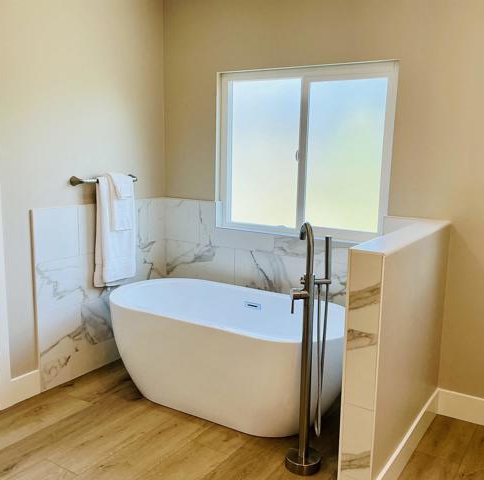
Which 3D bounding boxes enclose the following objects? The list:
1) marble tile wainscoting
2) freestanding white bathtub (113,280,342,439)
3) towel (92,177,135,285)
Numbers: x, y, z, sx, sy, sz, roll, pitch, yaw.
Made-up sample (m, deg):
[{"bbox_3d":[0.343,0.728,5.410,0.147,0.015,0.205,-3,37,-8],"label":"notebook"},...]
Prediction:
[{"bbox_3d":[-0.094,0.398,2.954,1.867,1.085,1.128,7,11,32],"label":"marble tile wainscoting"},{"bbox_3d":[-0.096,0.649,2.965,1.493,0.586,0.768,7,11,32],"label":"freestanding white bathtub"},{"bbox_3d":[-0.821,-0.066,3.342,0.086,0.701,0.331,7,11,32],"label":"towel"}]

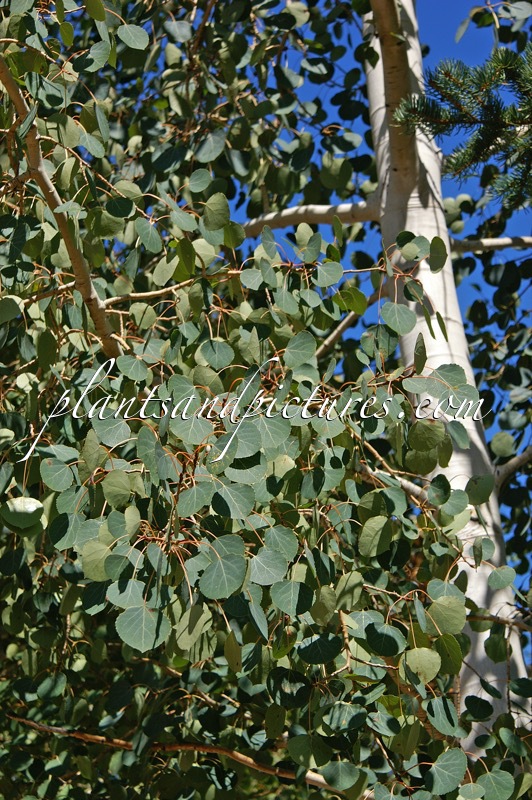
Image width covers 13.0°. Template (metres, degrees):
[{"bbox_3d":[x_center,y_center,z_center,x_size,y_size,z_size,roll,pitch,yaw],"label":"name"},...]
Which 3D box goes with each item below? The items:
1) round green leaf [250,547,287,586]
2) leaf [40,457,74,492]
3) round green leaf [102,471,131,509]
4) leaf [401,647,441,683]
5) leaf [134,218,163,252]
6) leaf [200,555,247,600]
[{"bbox_3d":[0.004,0.191,2.660,0.043,0.043,0.009,-24,-16,-14],"label":"round green leaf"},{"bbox_3d":[-0.243,0.087,2.720,0.040,0.040,0.009,18,-15,11],"label":"leaf"},{"bbox_3d":[-0.174,0.104,2.720,0.042,0.045,0.009,9,-13,-29],"label":"round green leaf"},{"bbox_3d":[0.178,0.304,2.680,0.047,0.044,0.009,-9,-11,-8],"label":"leaf"},{"bbox_3d":[-0.143,-0.201,2.850,0.042,0.048,0.009,-37,-2,-45],"label":"leaf"},{"bbox_3d":[-0.049,0.200,2.620,0.052,0.049,0.009,-6,-14,-1],"label":"leaf"}]

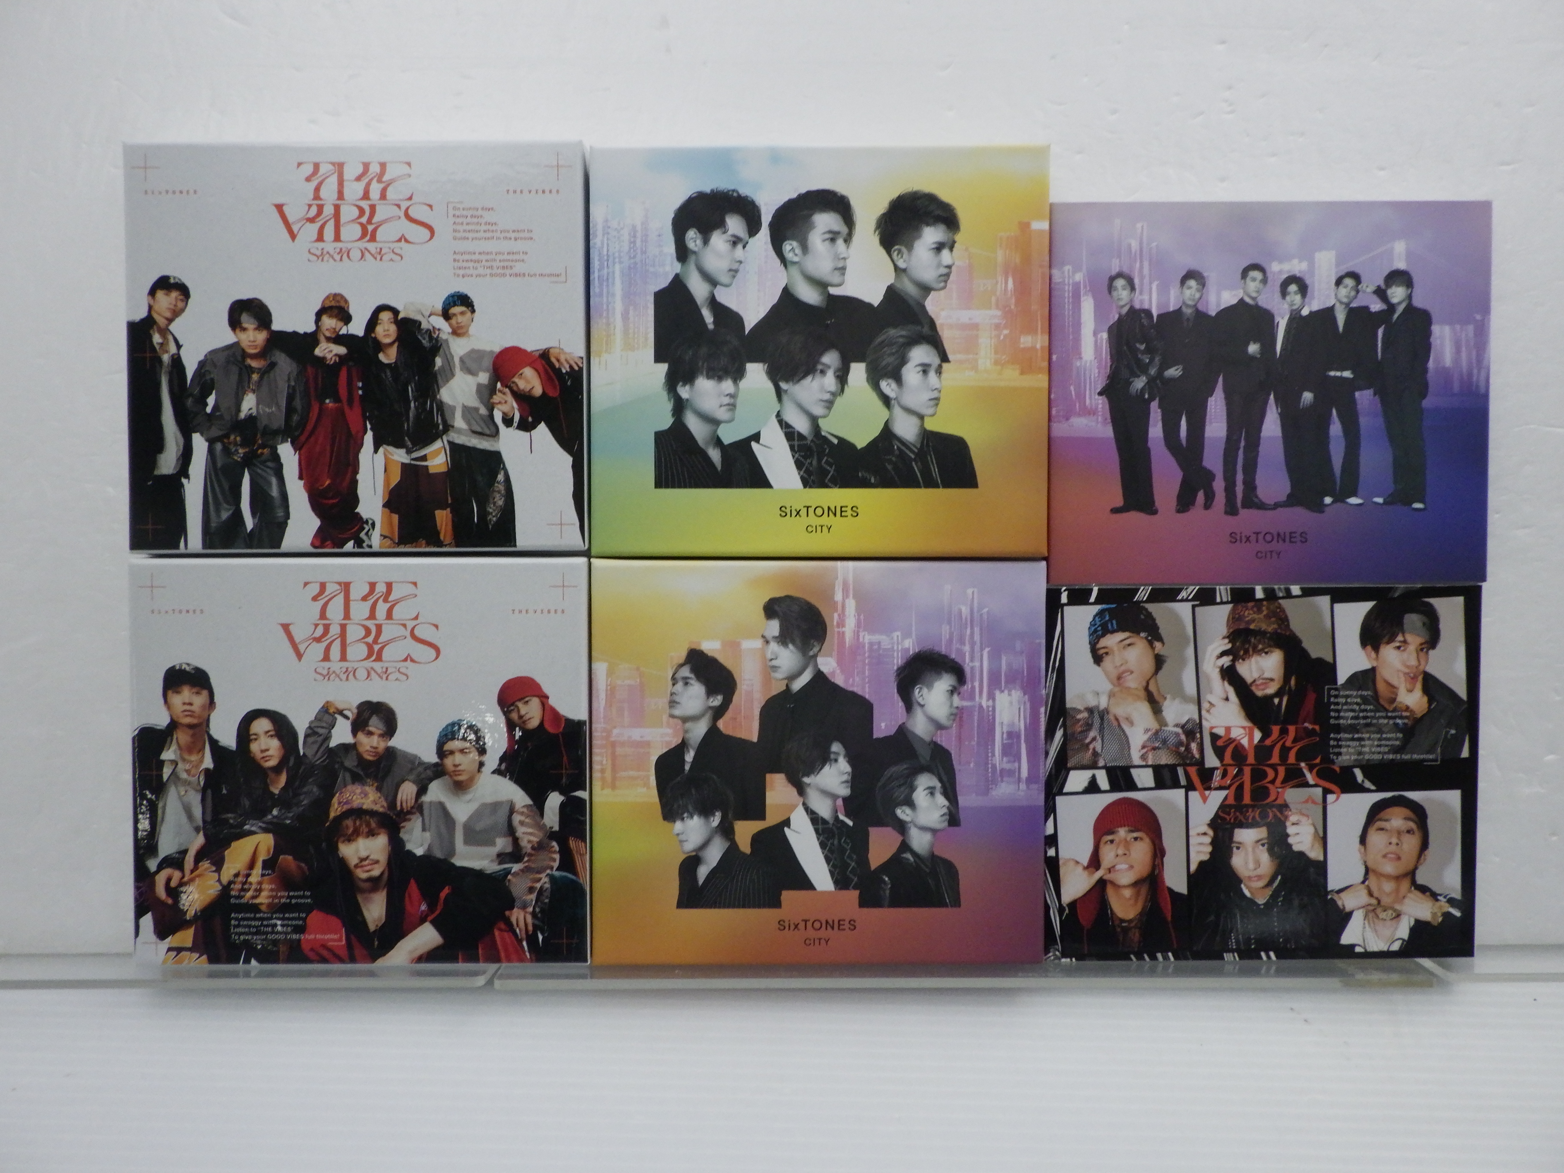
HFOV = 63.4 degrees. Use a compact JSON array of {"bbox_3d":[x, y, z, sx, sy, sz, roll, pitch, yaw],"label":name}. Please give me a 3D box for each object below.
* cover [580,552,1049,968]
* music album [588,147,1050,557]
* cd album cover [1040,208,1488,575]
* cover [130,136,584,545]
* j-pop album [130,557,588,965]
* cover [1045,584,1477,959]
[{"bbox_3d":[0.012,0.058,0.421,0.148,0.132,0.018,0,1,0],"label":"cover"},{"bbox_3d":[0.012,-0.076,0.418,0.148,0.132,0.018,0,1,0],"label":"music album"},{"bbox_3d":[0.159,-0.063,0.420,0.144,0.124,0.013,0,2,0],"label":"cd album cover"},{"bbox_3d":[-0.138,-0.077,0.418,0.148,0.132,0.019,0,1,0],"label":"cover"},{"bbox_3d":[-0.137,0.057,0.420,0.148,0.132,0.019,0,1,0],"label":"j-pop album"},{"bbox_3d":[0.159,0.062,0.424,0.144,0.124,0.012,0,2,-1],"label":"cover"}]

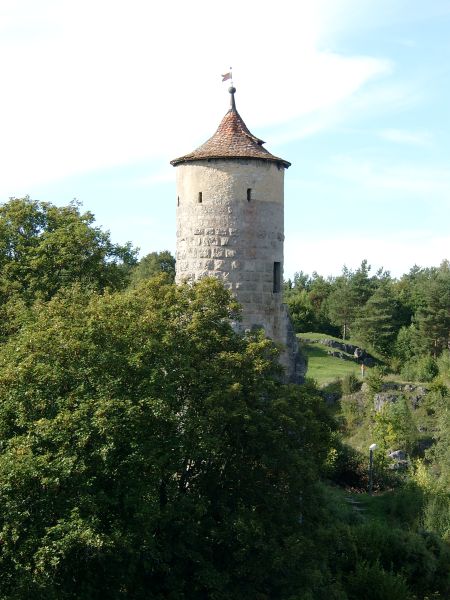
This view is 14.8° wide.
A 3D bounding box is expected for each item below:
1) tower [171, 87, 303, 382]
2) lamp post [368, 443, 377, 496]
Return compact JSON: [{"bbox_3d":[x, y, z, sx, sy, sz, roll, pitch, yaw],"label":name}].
[{"bbox_3d":[0.565,-3.833,103.000,7.500,17.700,7.500,1,0,0],"label":"tower"},{"bbox_3d":[8.935,10.268,105.000,0.460,3.300,0.420,1,0,0],"label":"lamp post"}]

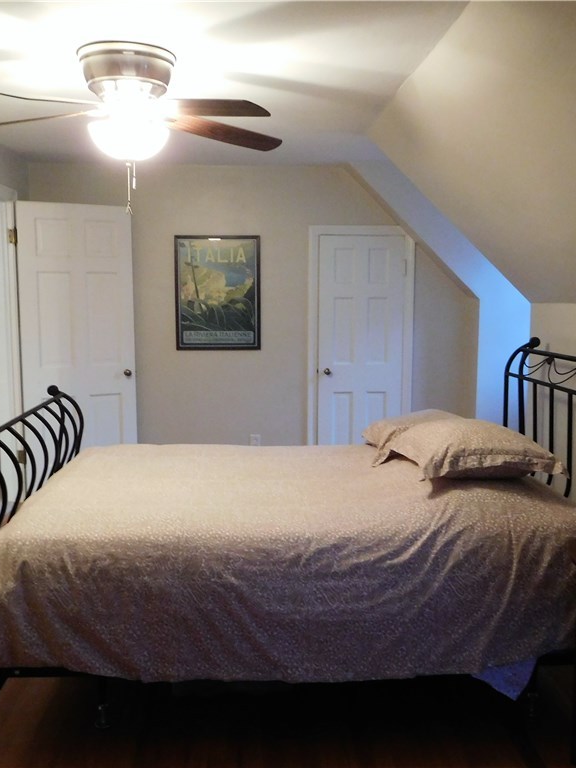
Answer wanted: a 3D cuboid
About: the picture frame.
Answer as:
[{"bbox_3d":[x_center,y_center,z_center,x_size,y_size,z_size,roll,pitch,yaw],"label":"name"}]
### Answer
[{"bbox_3d":[-0.481,-0.628,5.126,0.585,0.791,0.025,0,7,-3],"label":"picture frame"}]

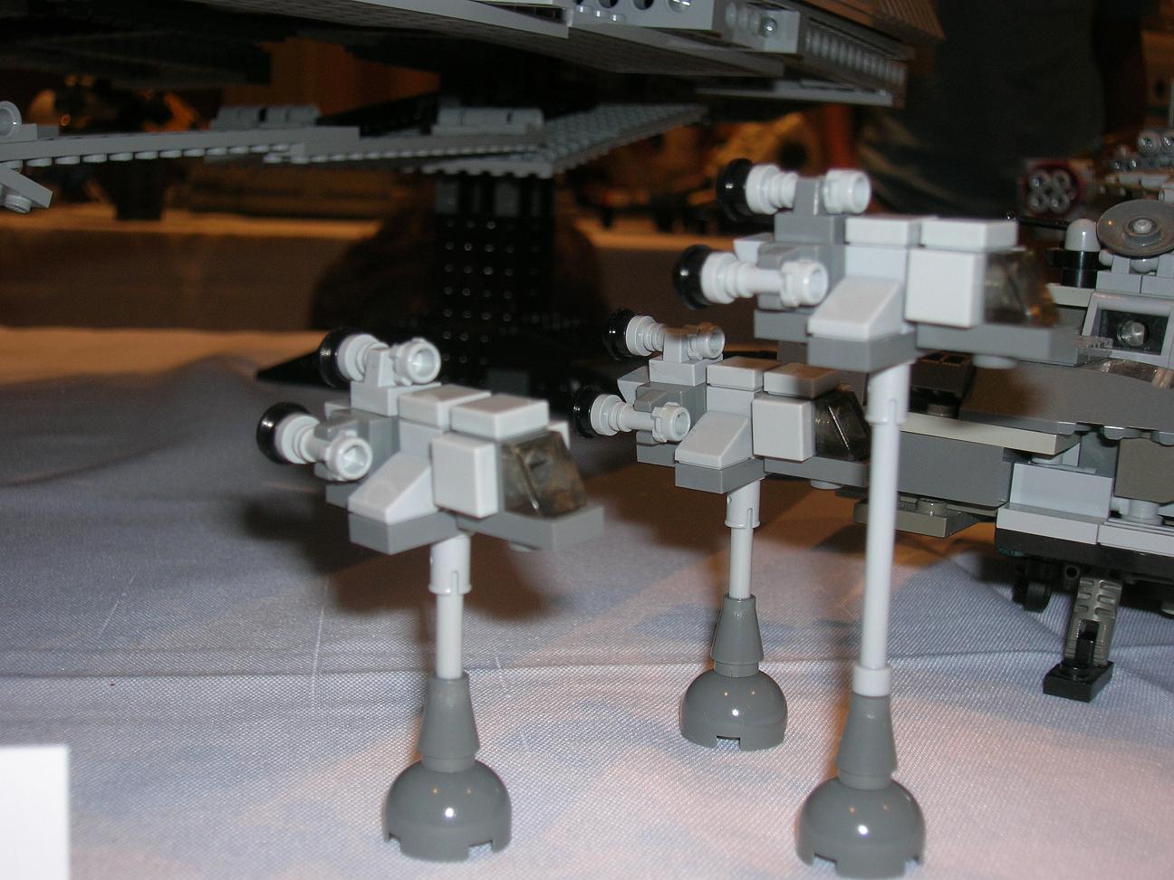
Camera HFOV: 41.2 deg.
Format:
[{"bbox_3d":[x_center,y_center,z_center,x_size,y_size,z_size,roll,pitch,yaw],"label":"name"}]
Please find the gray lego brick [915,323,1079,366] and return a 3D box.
[{"bbox_3d":[0.046,-0.012,0.176,0.016,0.003,0.008,9,15,39],"label":"gray lego brick"}]

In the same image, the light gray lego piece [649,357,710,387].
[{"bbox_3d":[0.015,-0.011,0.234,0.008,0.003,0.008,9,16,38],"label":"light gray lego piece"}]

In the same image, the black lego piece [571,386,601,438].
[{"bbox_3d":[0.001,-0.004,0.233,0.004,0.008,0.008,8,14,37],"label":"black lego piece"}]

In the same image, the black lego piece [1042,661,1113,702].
[{"bbox_3d":[0.085,0.041,0.269,0.008,0.003,0.015,7,10,31],"label":"black lego piece"}]

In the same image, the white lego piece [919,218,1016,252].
[{"bbox_3d":[0.043,-0.023,0.176,0.008,0.003,0.008,9,15,39],"label":"white lego piece"}]

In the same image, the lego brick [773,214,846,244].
[{"bbox_3d":[0.028,-0.026,0.188,0.008,0.003,0.008,9,15,39],"label":"lego brick"}]

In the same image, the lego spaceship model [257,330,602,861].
[{"bbox_3d":[-0.016,0.018,0.191,0.030,0.060,0.043,-11,17,-43],"label":"lego spaceship model"}]

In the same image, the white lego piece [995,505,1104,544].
[{"bbox_3d":[0.074,0.013,0.248,0.016,0.003,0.008,9,15,34],"label":"white lego piece"}]

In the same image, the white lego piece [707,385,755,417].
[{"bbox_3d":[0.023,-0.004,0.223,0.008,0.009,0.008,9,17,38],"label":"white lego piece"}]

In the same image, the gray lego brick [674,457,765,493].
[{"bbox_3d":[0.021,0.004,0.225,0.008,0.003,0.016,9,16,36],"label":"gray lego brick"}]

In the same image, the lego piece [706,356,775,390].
[{"bbox_3d":[0.022,-0.009,0.222,0.008,0.003,0.008,9,17,38],"label":"lego piece"}]

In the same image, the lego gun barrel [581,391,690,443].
[{"bbox_3d":[0.008,-0.003,0.228,0.015,0.006,0.006,9,16,38],"label":"lego gun barrel"}]

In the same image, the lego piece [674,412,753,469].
[{"bbox_3d":[0.018,0.000,0.222,0.008,0.006,0.008,9,16,38],"label":"lego piece"}]

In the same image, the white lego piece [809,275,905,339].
[{"bbox_3d":[0.031,-0.015,0.178,0.008,0.006,0.008,9,15,39],"label":"white lego piece"}]

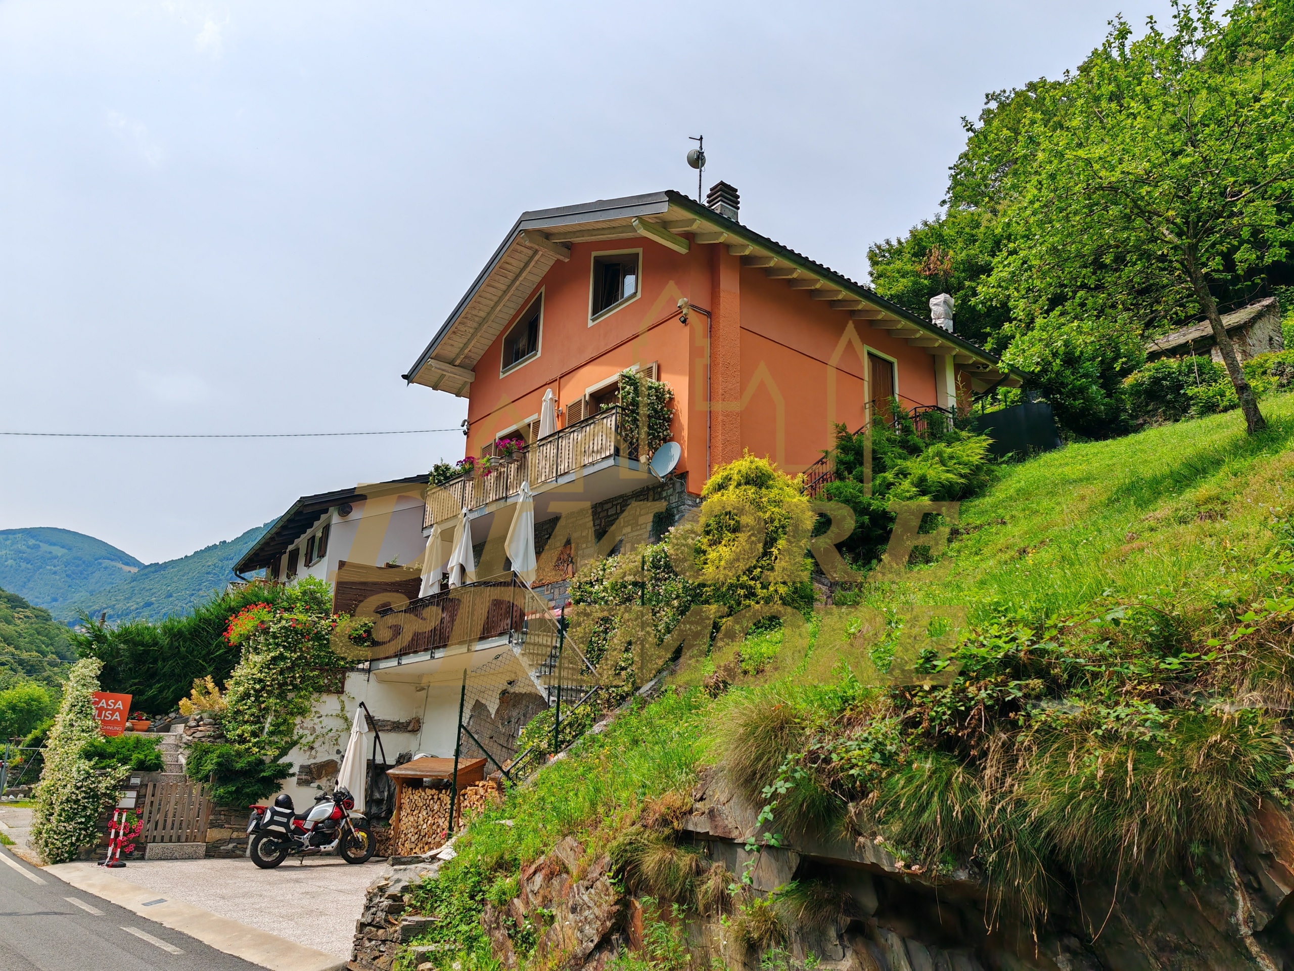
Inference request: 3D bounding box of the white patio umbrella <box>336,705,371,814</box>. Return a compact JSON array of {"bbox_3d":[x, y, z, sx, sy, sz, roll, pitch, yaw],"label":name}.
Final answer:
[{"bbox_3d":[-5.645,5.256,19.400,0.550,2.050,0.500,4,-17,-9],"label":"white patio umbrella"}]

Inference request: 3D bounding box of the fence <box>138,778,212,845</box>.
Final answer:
[{"bbox_3d":[-8.518,5.886,18.250,1.100,1.060,0.070,10,-19,-25],"label":"fence"}]

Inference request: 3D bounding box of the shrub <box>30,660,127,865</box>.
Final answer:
[{"bbox_3d":[-9.807,4.776,17.500,1.150,3.300,1.000,10,-19,-25],"label":"shrub"}]

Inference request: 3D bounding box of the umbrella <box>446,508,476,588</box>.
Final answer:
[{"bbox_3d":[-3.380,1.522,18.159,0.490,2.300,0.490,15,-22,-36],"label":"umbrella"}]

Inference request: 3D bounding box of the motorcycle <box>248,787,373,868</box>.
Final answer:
[{"bbox_3d":[-5.817,6.002,17.803,2.220,1.330,0.950,15,-21,-37],"label":"motorcycle"}]

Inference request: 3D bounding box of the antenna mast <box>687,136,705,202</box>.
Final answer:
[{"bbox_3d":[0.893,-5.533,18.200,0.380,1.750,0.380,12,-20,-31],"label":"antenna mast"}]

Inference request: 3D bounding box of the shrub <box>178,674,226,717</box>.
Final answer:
[{"bbox_3d":[-9.399,4.469,21.400,1.050,0.930,0.900,7,-18,-19],"label":"shrub"}]

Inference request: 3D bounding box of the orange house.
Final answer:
[{"bbox_3d":[1.412,-0.515,22.616,10.510,9.020,9.720,15,-22,-36],"label":"orange house"}]

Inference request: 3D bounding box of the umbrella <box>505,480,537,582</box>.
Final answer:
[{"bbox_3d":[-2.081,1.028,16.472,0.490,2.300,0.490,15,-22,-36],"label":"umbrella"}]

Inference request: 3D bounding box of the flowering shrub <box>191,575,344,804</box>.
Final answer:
[{"bbox_3d":[-7.522,4.157,20.000,2.800,4.100,1.700,8,-19,-19],"label":"flowering shrub"}]

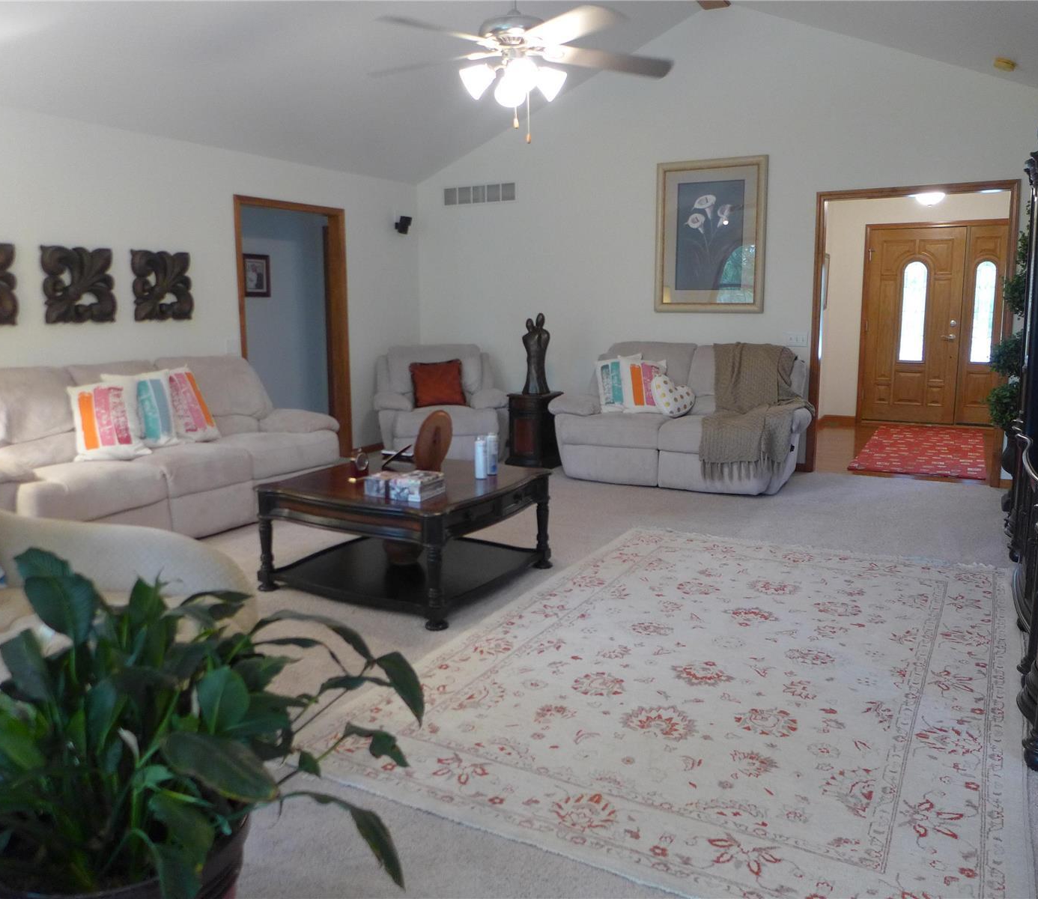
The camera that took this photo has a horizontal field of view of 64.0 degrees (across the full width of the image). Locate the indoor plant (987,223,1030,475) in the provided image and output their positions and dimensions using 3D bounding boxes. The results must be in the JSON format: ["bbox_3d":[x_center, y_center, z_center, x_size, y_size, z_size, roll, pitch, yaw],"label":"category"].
[{"bbox_3d":[3.062,-0.520,4.976,0.430,1.850,0.430,5,11,29],"label":"indoor plant"}]

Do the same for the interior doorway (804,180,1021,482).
[{"bbox_3d":[2.814,-0.825,6.020,1.300,2.100,0.150,5,11,29],"label":"interior doorway"}]

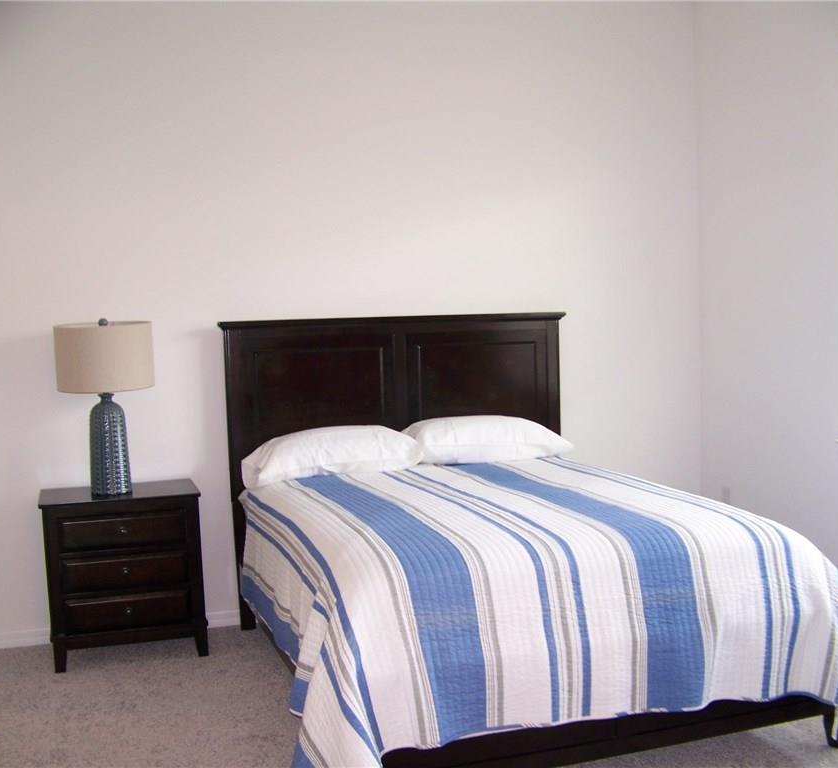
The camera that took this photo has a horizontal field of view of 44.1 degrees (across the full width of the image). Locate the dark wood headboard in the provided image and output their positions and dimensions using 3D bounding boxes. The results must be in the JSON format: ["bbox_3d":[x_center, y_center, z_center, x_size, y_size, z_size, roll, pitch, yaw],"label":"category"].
[{"bbox_3d":[-0.073,0.380,4.847,1.659,1.372,0.080,-3,3,-17],"label":"dark wood headboard"}]

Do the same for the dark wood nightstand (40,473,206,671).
[{"bbox_3d":[-1.239,0.790,4.365,0.621,0.676,0.426,-3,3,-17],"label":"dark wood nightstand"}]

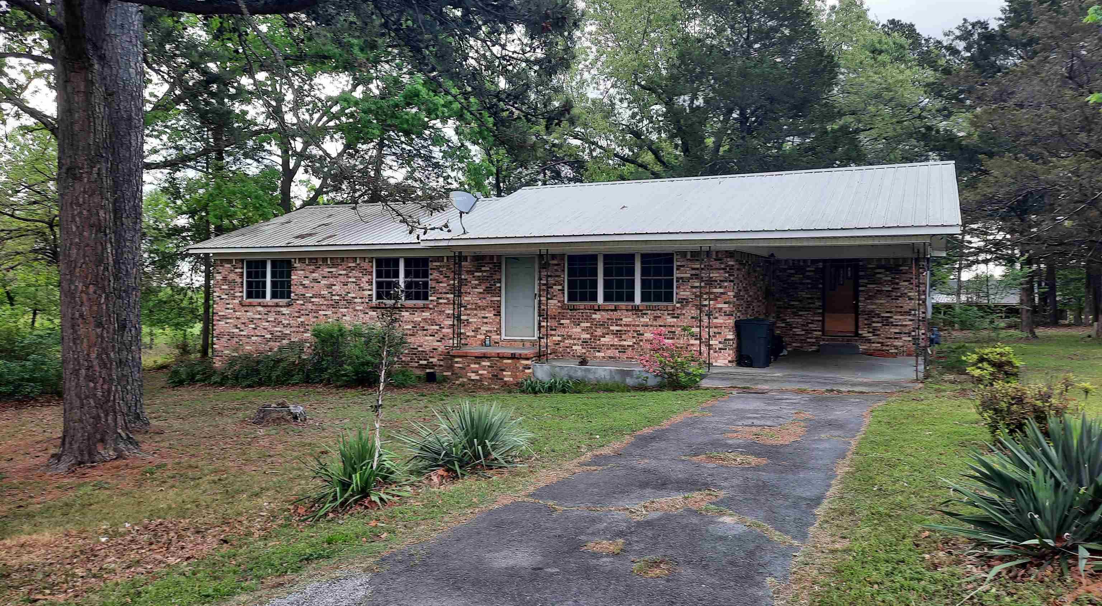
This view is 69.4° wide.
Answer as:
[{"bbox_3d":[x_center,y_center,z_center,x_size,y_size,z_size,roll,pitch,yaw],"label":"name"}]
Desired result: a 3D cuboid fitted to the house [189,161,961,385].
[{"bbox_3d":[0.331,-0.846,23.340,20.521,5.125,10.584,1,1,26],"label":"house"}]

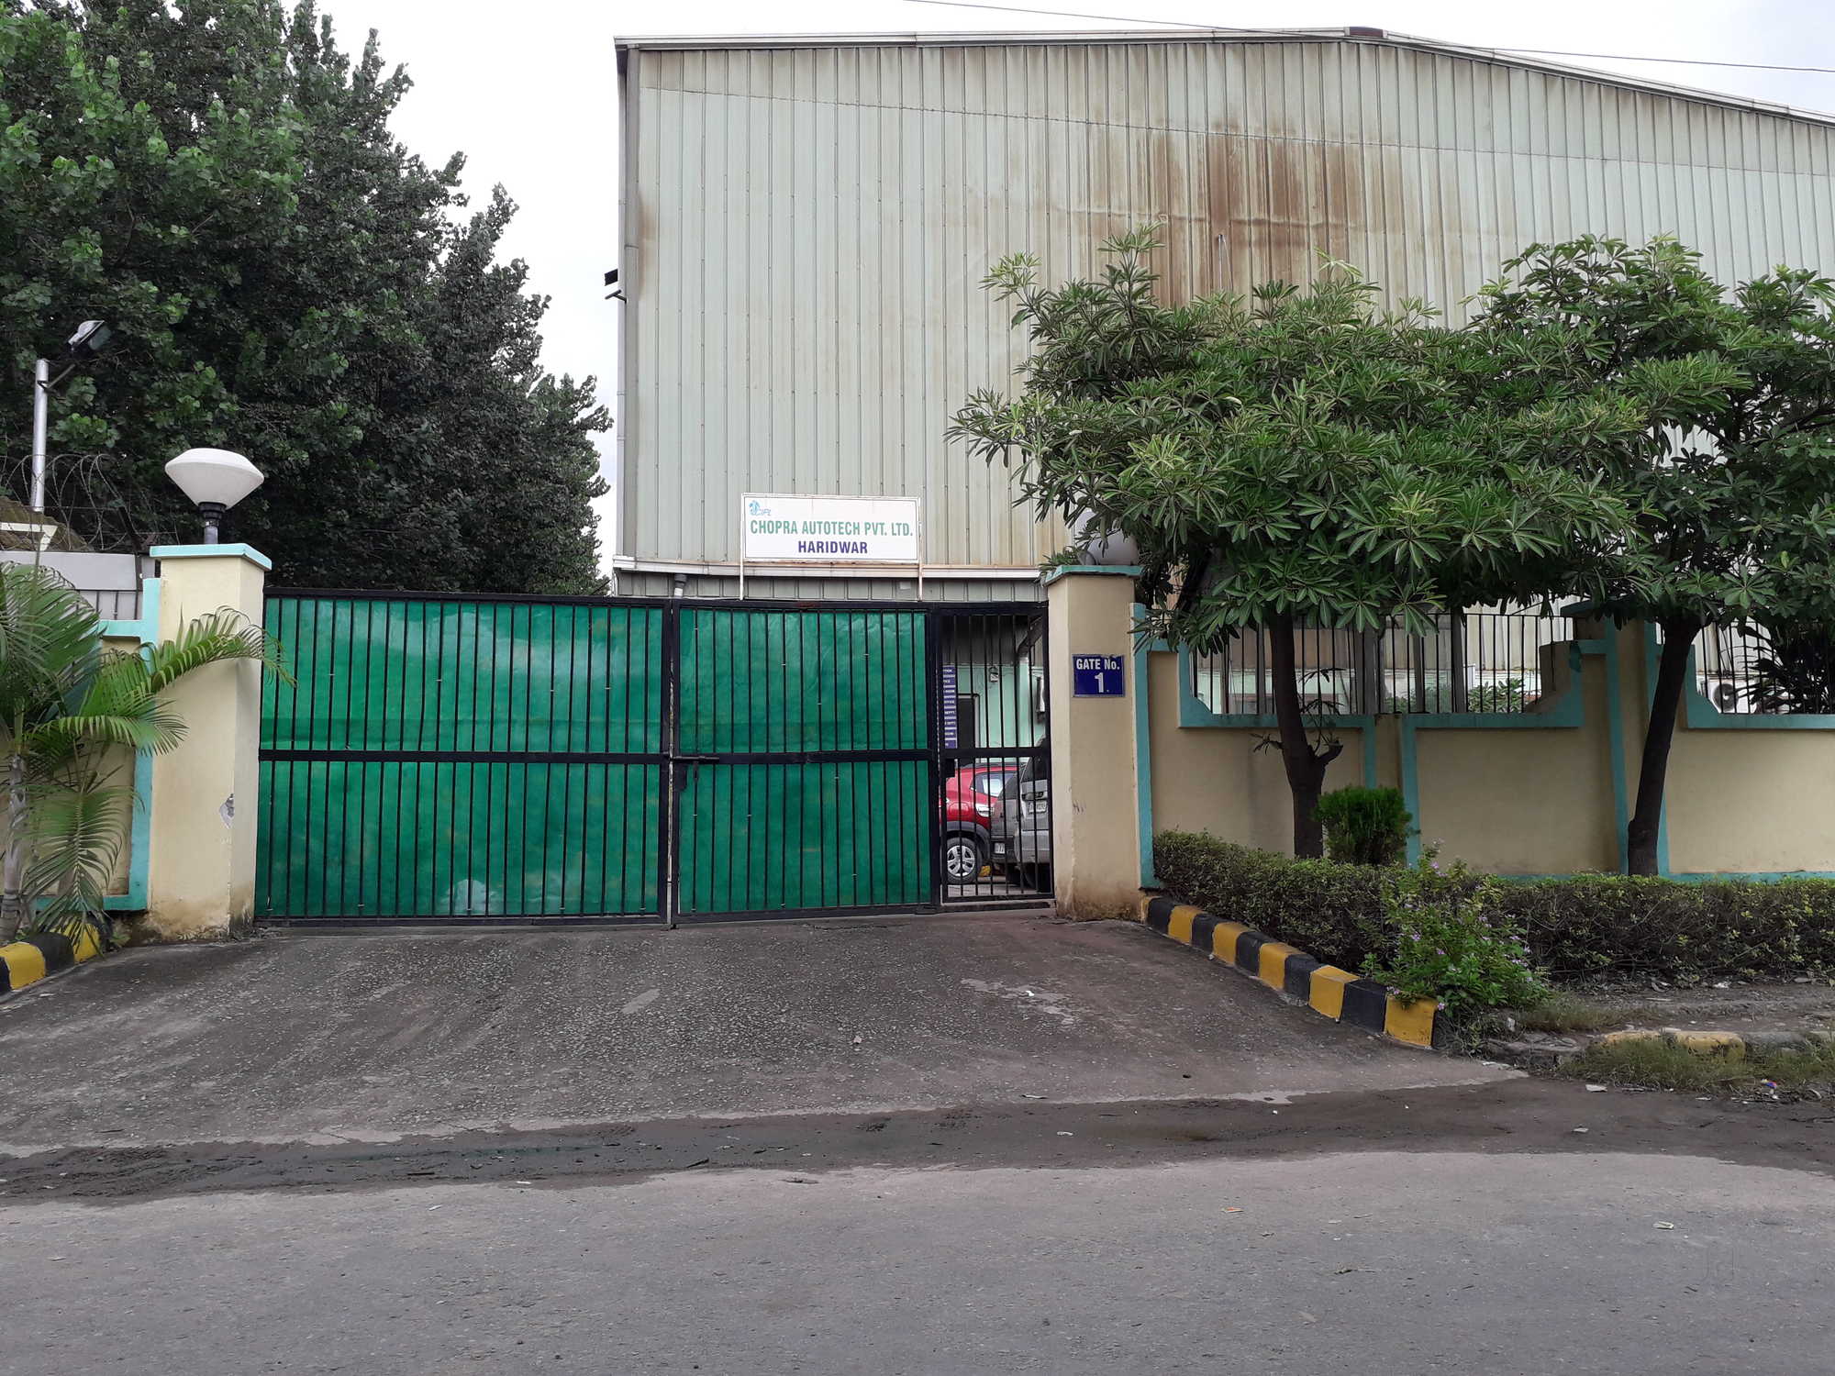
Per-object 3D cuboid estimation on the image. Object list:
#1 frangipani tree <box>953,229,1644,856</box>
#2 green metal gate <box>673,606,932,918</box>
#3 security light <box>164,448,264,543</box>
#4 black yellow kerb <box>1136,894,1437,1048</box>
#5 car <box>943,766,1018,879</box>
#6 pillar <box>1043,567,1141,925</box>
[{"bbox_3d":[2.576,-0.825,9.687,4.684,4.704,4.100,0,-5,-9],"label":"frangipani tree"},{"bbox_3d":[-0.786,0.513,10.150,1.852,2.216,0.060,1,-5,-13],"label":"green metal gate"},{"bbox_3d":[-4.646,-1.269,9.458,0.639,0.625,0.639,0,-5,-9],"label":"security light"},{"bbox_3d":[2.189,1.655,8.735,0.150,0.241,2.965,1,2,-20],"label":"black yellow kerb"},{"bbox_3d":[-0.233,1.735,18.607,3.700,1.490,1.580,-3,-6,27],"label":"car"},{"bbox_3d":[1.273,0.406,10.450,0.580,2.510,0.580,0,-5,-9],"label":"pillar"}]

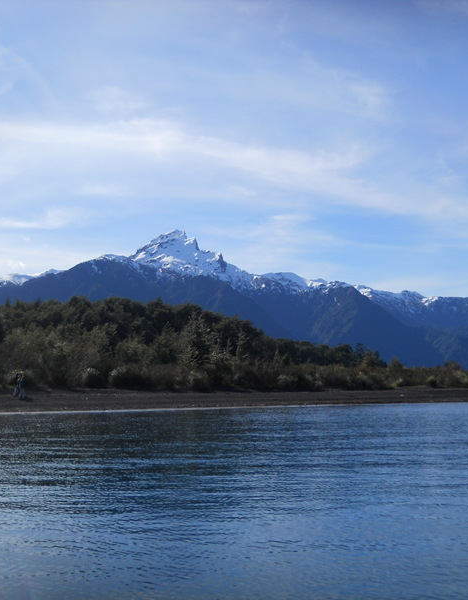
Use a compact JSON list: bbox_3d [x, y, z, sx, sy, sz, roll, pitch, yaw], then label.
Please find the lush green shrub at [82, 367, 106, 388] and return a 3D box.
[{"bbox_3d":[-10.604,5.891,65.000,1.800,1.700,1.750,0,-5,0],"label":"lush green shrub"}]

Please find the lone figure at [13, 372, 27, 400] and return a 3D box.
[{"bbox_3d":[-13.922,5.614,55.500,0.650,1.740,0.600,2,-6,-23],"label":"lone figure"}]

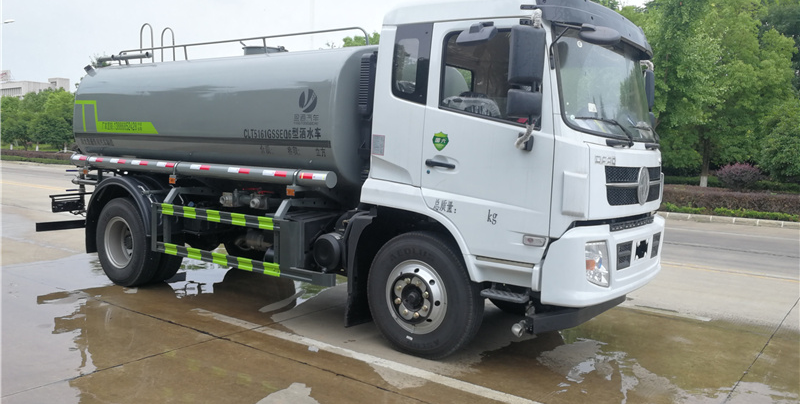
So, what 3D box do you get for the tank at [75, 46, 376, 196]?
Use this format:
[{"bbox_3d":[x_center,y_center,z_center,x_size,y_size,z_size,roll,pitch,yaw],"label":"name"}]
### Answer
[{"bbox_3d":[-1.624,-0.922,7.438,4.570,1.460,2.220,6,5,35],"label":"tank"}]

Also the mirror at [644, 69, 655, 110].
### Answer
[{"bbox_3d":[2.485,-1.099,6.203,0.095,0.400,0.210,5,5,25],"label":"mirror"}]

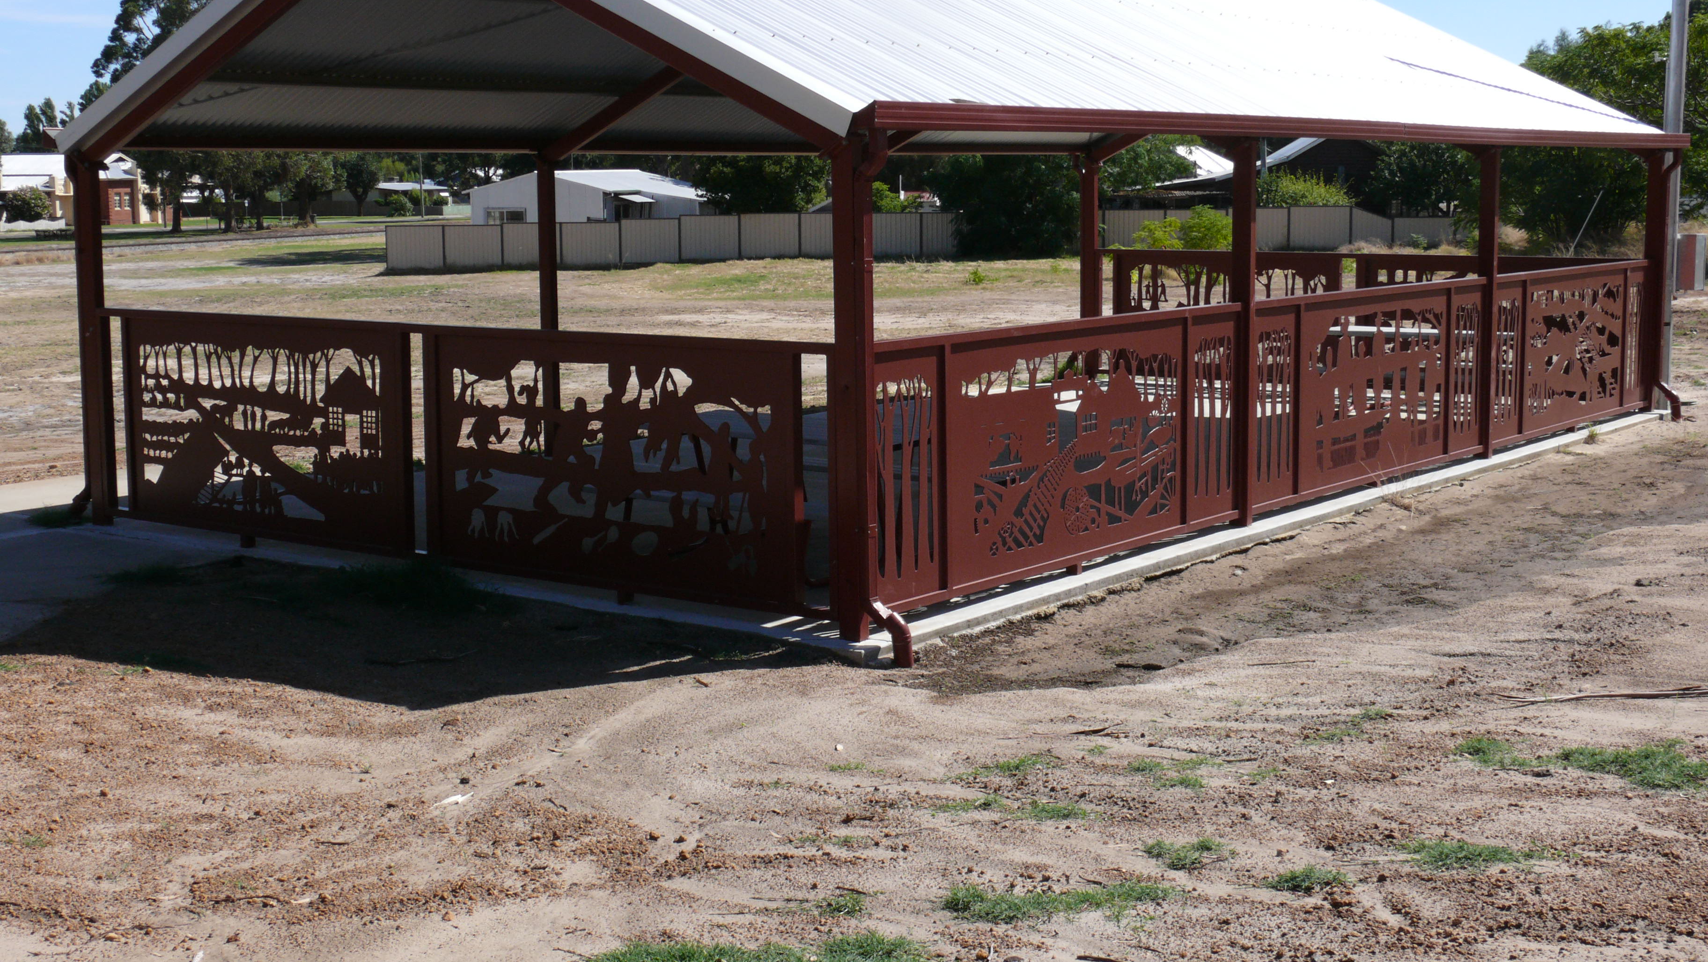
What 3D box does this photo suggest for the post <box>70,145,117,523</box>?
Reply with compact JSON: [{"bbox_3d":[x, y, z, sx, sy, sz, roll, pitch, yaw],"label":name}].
[{"bbox_3d":[-4.802,-0.898,13.776,0.125,2.400,0.070,5,10,37],"label":"post"}]

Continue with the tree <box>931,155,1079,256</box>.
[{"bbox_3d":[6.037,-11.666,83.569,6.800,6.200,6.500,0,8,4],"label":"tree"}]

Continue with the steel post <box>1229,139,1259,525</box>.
[{"bbox_3d":[2.398,-0.905,13.330,0.125,2.400,0.070,5,10,37],"label":"steel post"}]

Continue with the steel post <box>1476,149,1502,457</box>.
[{"bbox_3d":[4.815,-1.370,16.477,0.125,2.400,0.070,5,10,37],"label":"steel post"}]

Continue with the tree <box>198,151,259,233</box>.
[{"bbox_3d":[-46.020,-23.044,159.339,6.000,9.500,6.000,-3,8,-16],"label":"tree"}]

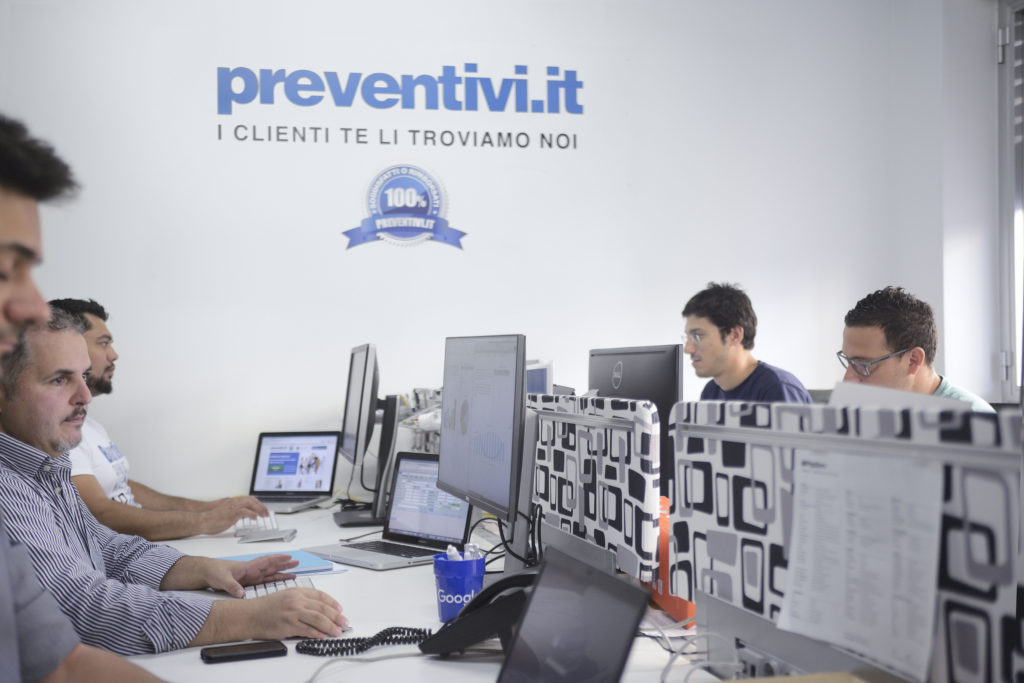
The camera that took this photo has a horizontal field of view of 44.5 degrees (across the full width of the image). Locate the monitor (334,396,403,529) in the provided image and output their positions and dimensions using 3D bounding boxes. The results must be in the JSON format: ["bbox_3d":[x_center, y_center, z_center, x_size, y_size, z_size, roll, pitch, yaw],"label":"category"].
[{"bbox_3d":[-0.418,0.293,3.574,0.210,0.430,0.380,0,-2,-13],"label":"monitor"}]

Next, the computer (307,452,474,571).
[{"bbox_3d":[-0.268,0.372,2.798,0.272,0.225,0.325,0,-2,-40],"label":"computer"}]

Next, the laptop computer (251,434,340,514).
[{"bbox_3d":[-0.747,0.409,3.964,0.325,0.229,0.283,-2,-2,25],"label":"laptop computer"}]

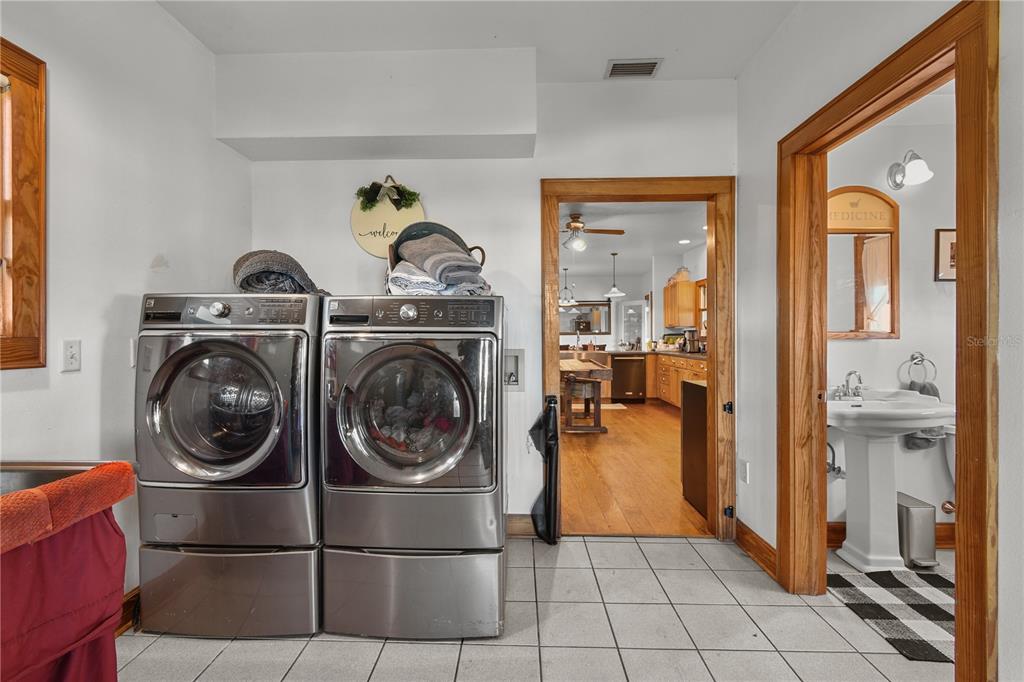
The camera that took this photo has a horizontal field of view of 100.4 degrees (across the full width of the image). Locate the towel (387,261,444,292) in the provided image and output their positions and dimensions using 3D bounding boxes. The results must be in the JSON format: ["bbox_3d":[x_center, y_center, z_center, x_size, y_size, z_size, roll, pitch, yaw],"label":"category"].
[{"bbox_3d":[-0.433,-0.294,1.977,0.250,0.140,0.270,0,0,1],"label":"towel"}]

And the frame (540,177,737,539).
[{"bbox_3d":[0.755,0.111,2.616,1.155,2.168,0.150,0,0,1],"label":"frame"}]

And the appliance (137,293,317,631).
[{"bbox_3d":[-1.141,0.507,2.128,0.740,1.380,0.800,0,0,1],"label":"appliance"}]

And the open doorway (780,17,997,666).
[{"bbox_3d":[1.385,0.112,1.647,0.160,2.184,0.960,0,0,1],"label":"open doorway"}]

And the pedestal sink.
[{"bbox_3d":[1.975,0.736,2.180,0.680,0.930,0.540,0,0,1],"label":"pedestal sink"}]

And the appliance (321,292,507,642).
[{"bbox_3d":[-0.390,0.508,2.113,0.735,1.380,0.800,0,0,1],"label":"appliance"}]

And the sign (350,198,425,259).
[{"bbox_3d":[-0.746,-0.716,2.566,0.440,0.440,0.025,0,0,1],"label":"sign"}]

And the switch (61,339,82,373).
[{"bbox_3d":[-1.596,0.054,1.545,0.015,0.115,0.070,0,0,1],"label":"switch"}]

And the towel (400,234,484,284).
[{"bbox_3d":[-0.333,-0.379,1.984,0.370,0.225,0.280,0,0,1],"label":"towel"}]

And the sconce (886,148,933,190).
[{"bbox_3d":[2.211,-0.956,2.347,0.155,0.195,0.190,0,0,1],"label":"sconce"}]

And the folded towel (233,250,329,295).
[{"bbox_3d":[-1.072,-0.309,2.010,0.370,0.200,0.310,0,0,1],"label":"folded towel"}]

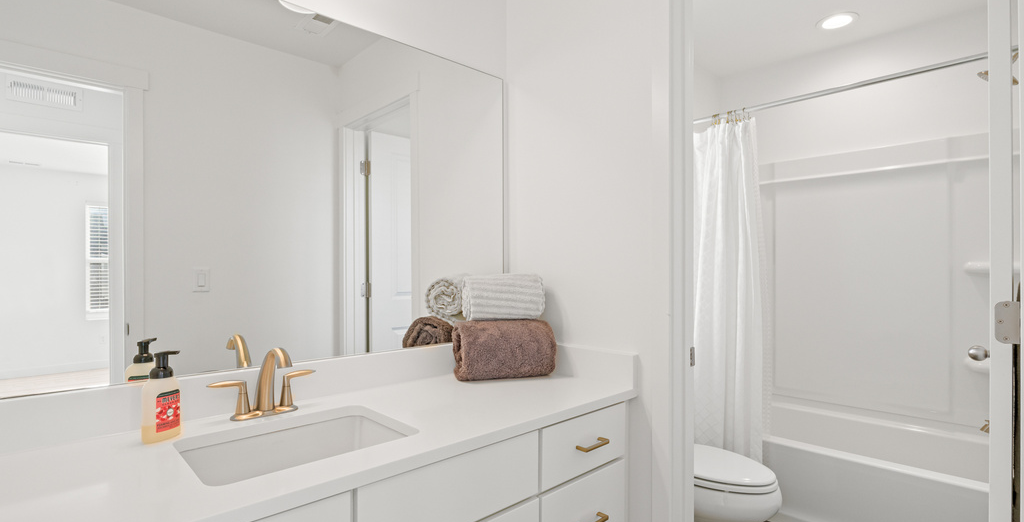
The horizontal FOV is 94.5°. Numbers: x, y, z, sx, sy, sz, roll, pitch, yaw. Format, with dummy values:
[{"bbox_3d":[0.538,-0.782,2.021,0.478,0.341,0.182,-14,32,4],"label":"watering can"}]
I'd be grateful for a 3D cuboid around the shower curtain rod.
[{"bbox_3d":[1.398,-0.767,2.220,0.027,0.027,1.520,1,-1,-45],"label":"shower curtain rod"}]

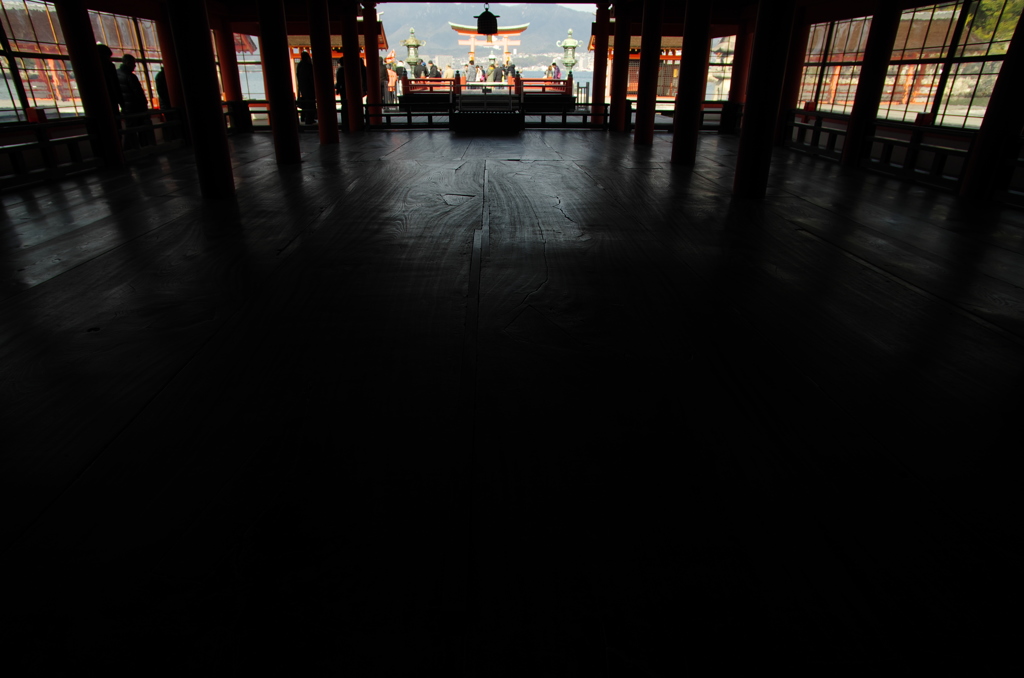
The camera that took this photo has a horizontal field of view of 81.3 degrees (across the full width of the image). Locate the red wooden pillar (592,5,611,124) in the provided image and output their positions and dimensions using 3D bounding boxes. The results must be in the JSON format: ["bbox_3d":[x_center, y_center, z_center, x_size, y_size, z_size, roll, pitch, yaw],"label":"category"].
[{"bbox_3d":[2.428,-7.409,16.192,0.370,2.970,0.370,0,24,-2],"label":"red wooden pillar"}]

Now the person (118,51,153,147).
[{"bbox_3d":[-6.586,-4.142,10.375,0.520,1.600,0.380,17,29,32],"label":"person"}]

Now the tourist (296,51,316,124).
[{"bbox_3d":[-5.451,-6.671,15.868,0.380,1.750,0.530,-11,27,-25],"label":"tourist"}]

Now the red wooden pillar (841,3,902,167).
[{"bbox_3d":[5.480,-4.084,9.033,0.380,2.800,0.380,0,24,-2],"label":"red wooden pillar"}]

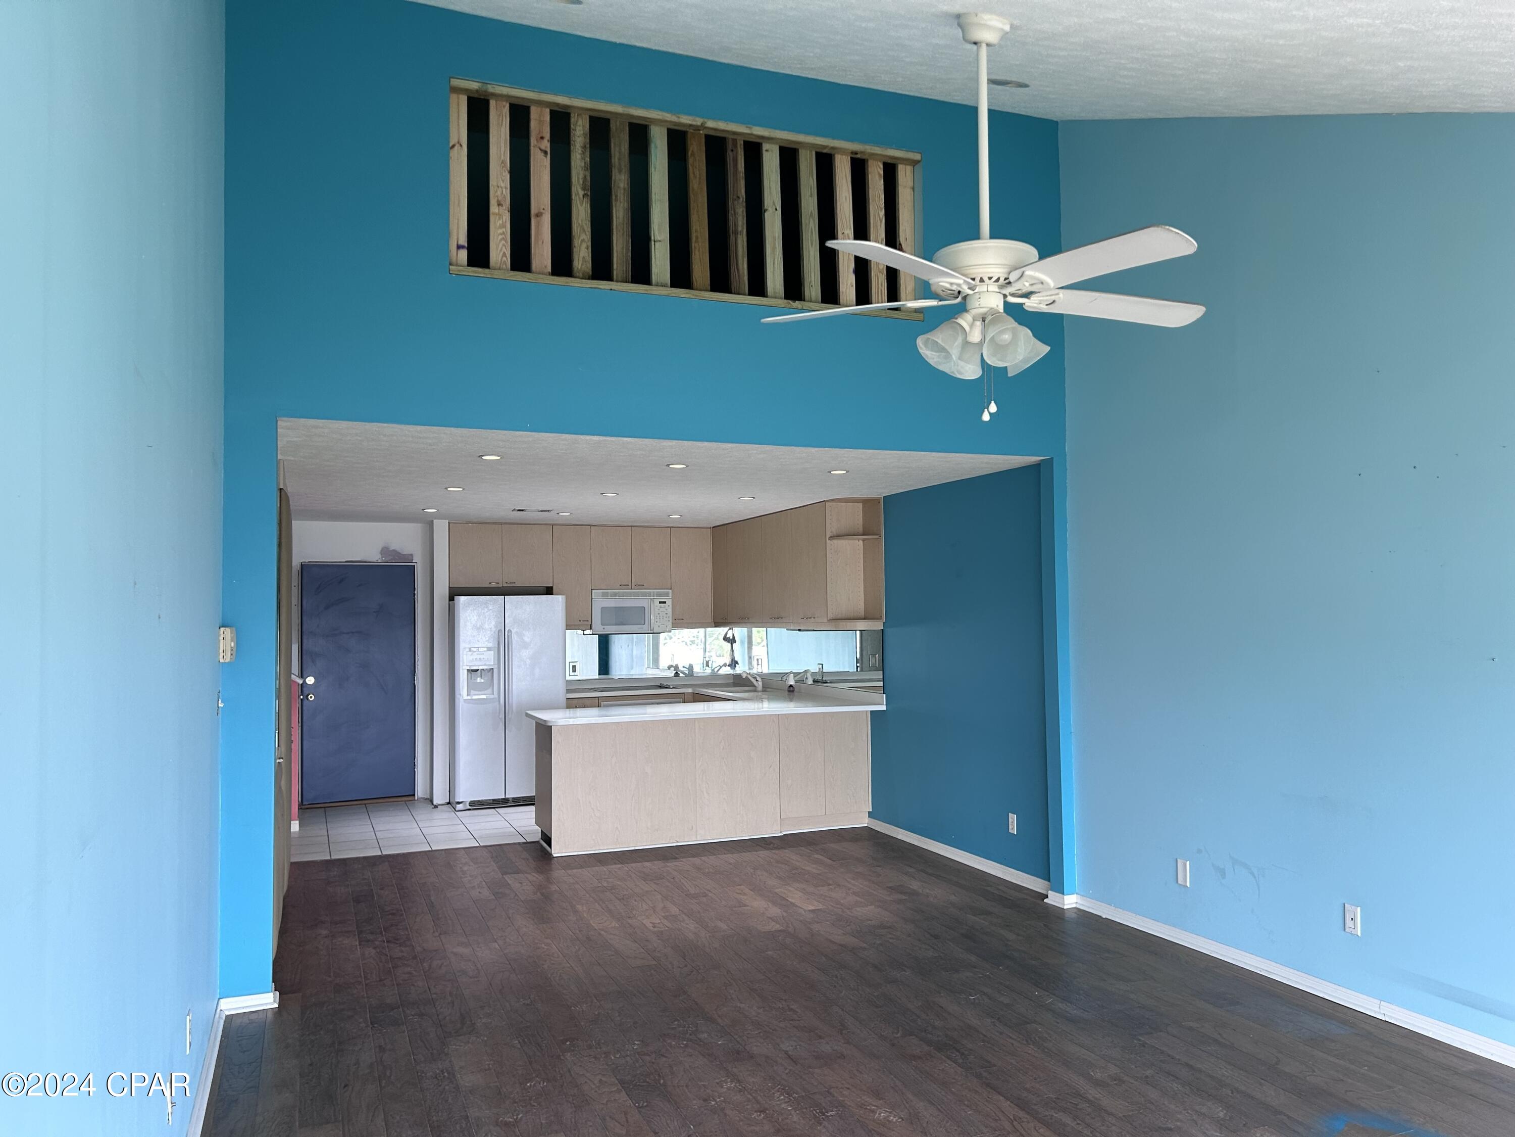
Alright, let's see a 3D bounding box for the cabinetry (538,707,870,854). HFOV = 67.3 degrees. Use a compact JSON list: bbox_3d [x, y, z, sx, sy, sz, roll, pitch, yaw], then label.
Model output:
[{"bbox_3d":[-0.382,1.471,8.246,2.333,0.880,0.615,0,-3,-22],"label":"cabinetry"}]

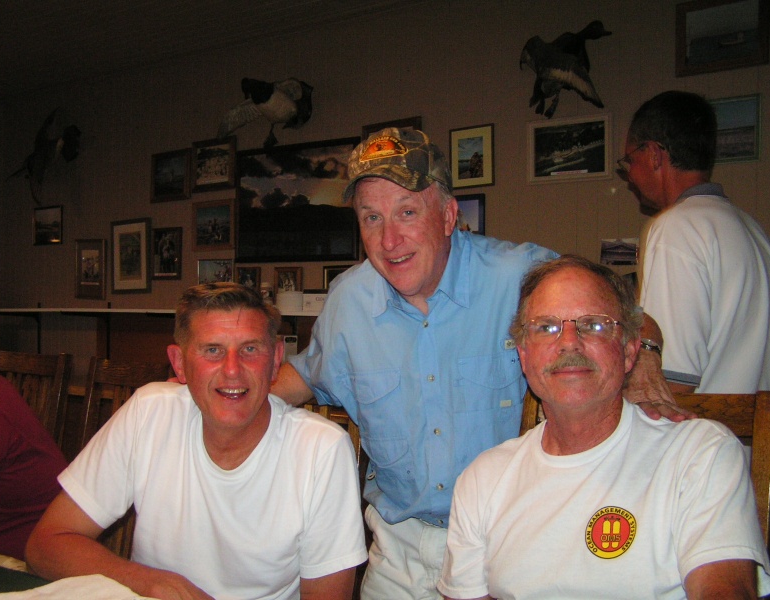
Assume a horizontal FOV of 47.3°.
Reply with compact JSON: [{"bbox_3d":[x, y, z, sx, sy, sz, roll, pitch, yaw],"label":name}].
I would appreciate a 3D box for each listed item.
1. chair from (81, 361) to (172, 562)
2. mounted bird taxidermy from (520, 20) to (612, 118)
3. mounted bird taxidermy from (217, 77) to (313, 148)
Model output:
[{"bbox_3d":[-0.793,0.660,2.158,0.445,1.010,0.540,0,0,36],"label":"chair"},{"bbox_3d":[0.678,-0.866,3.300,0.340,0.350,0.300,0,0,26],"label":"mounted bird taxidermy"},{"bbox_3d":[-0.571,-0.896,4.198,0.420,0.320,0.360,0,0,12],"label":"mounted bird taxidermy"}]

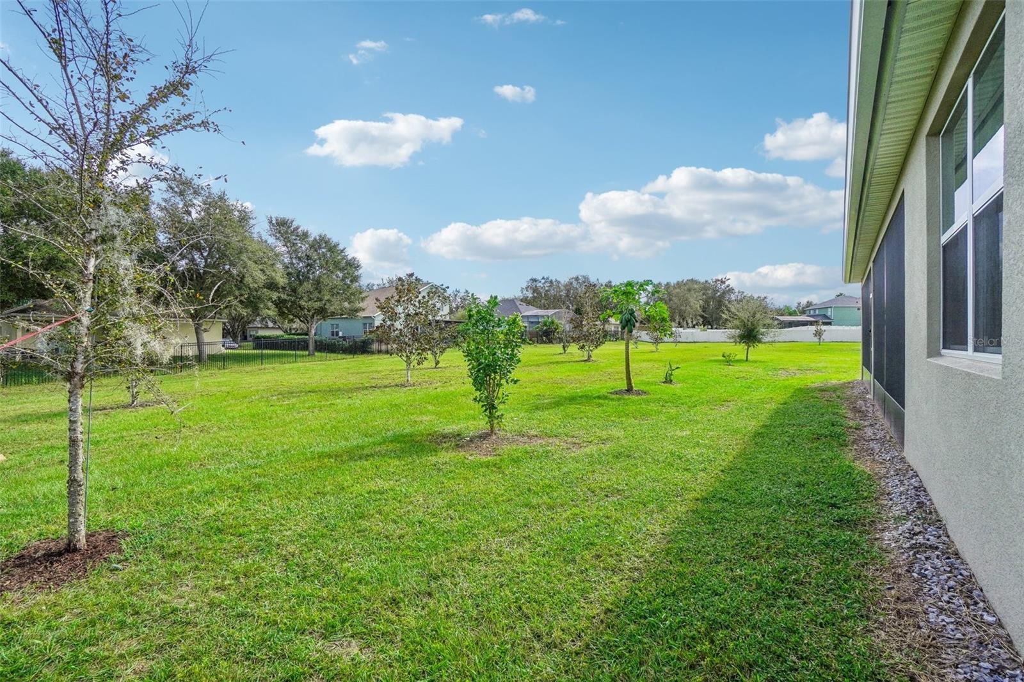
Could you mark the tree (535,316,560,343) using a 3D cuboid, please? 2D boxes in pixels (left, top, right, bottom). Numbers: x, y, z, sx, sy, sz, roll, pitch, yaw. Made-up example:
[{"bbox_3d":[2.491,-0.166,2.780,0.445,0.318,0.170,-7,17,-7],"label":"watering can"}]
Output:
[{"bbox_3d":[3.292,-1.024,39.000,2.414,2.632,2.414,0,0,0],"label":"tree"}]

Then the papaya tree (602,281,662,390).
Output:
[{"bbox_3d":[2.918,-0.123,10.100,1.459,2.632,1.386,0,0,0],"label":"papaya tree"}]

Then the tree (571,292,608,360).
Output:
[{"bbox_3d":[3.783,-0.744,20.900,1.725,3.448,1.725,0,0,0],"label":"tree"}]

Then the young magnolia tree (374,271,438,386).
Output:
[{"bbox_3d":[-2.962,-0.357,12.100,1.861,3.096,1.768,0,0,0],"label":"young magnolia tree"}]

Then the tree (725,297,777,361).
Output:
[{"bbox_3d":[11.686,-0.585,20.800,2.575,3.120,2.575,0,0,0],"label":"tree"}]

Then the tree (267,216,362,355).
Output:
[{"bbox_3d":[-12.973,-3.648,28.000,6.250,9.186,6.250,0,0,0],"label":"tree"}]

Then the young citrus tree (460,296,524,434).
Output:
[{"bbox_3d":[-0.246,0.305,5.470,0.831,1.759,0.790,0,0,0],"label":"young citrus tree"}]

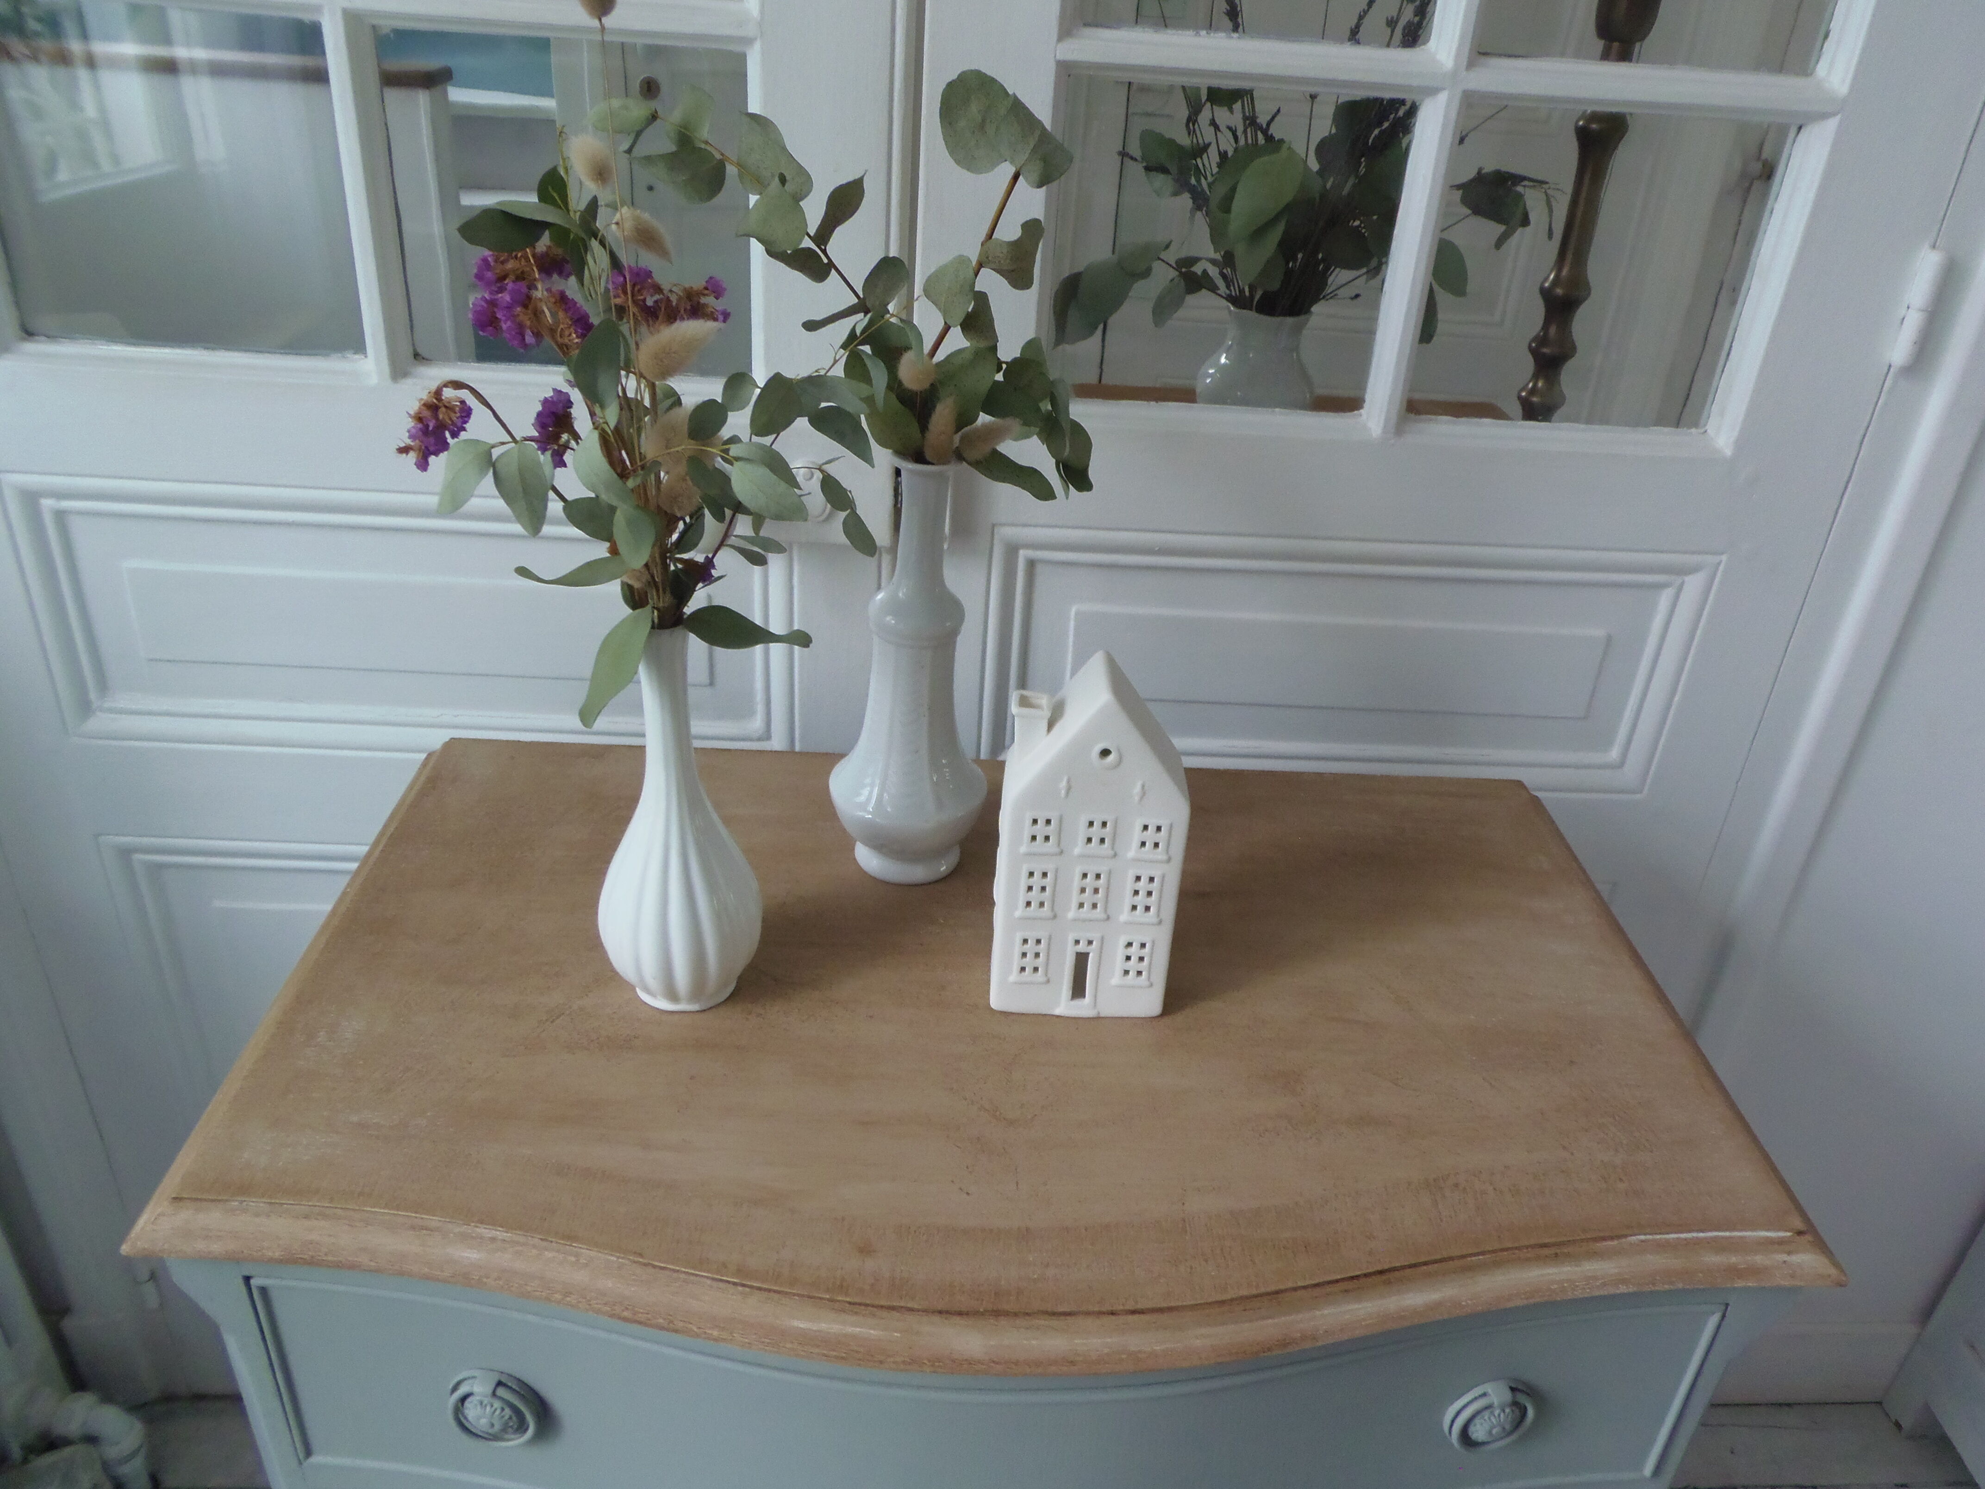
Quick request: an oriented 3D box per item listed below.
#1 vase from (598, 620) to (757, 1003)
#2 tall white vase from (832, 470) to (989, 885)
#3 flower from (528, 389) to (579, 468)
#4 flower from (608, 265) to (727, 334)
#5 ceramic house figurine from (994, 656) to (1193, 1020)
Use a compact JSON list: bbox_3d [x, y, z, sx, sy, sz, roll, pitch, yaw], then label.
[{"bbox_3d":[-0.169,0.036,0.735,0.089,0.225,0.089,2,30,-3],"label":"vase"},{"bbox_3d":[-0.048,-0.045,0.846,0.101,0.272,0.101,2,30,-3],"label":"tall white vase"},{"bbox_3d":[-0.201,-0.144,0.629,0.023,0.035,0.024,2,30,-3],"label":"flower"},{"bbox_3d":[-0.145,-0.198,0.612,0.053,0.030,0.036,2,30,-3],"label":"flower"},{"bbox_3d":[0.054,0.050,0.758,0.099,0.207,0.056,2,30,-3],"label":"ceramic house figurine"}]

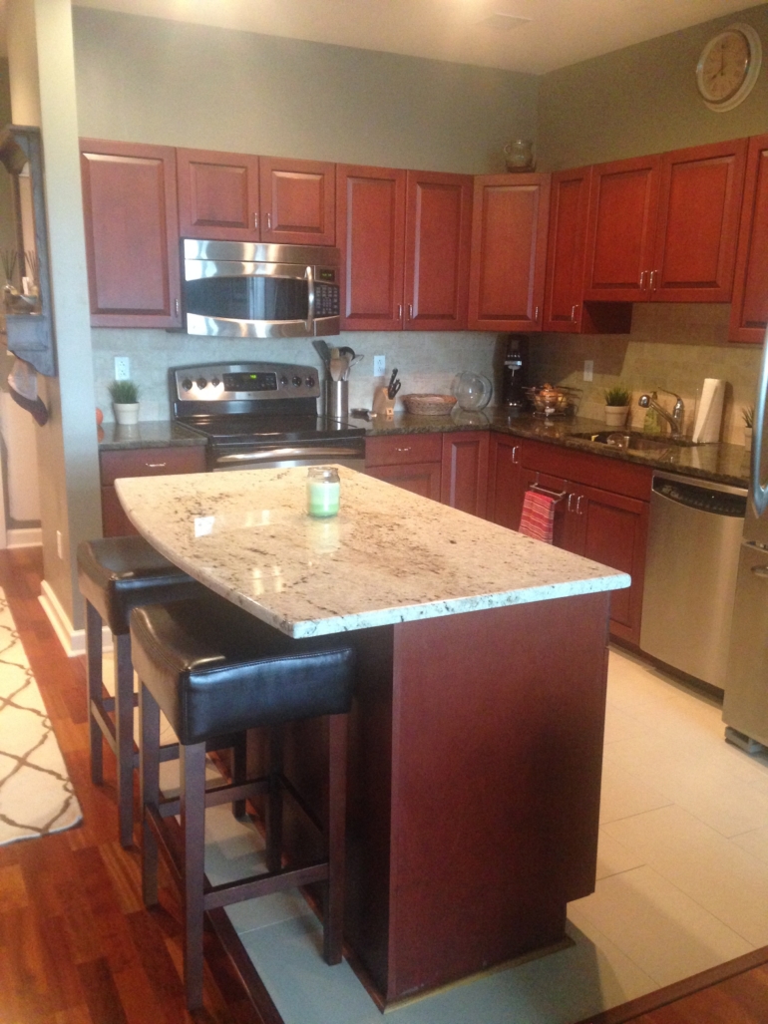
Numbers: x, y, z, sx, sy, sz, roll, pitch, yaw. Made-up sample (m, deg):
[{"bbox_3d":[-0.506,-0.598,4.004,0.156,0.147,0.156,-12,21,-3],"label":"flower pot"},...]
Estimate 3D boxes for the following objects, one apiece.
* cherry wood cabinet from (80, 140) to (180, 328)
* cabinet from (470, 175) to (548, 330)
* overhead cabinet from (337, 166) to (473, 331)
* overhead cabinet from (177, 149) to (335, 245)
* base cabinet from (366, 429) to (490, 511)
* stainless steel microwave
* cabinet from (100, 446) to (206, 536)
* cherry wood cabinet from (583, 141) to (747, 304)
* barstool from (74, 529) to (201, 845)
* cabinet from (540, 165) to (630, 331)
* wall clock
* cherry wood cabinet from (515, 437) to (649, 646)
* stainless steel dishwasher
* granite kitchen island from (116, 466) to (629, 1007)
[{"bbox_3d":[-1.177,-1.214,4.341,0.457,0.768,0.320,-5,13,-27],"label":"cherry wood cabinet"},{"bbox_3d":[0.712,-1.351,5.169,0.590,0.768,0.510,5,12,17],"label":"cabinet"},{"bbox_3d":[0.036,-1.332,5.001,0.758,0.770,0.330,-5,14,-27],"label":"overhead cabinet"},{"bbox_3d":[-0.638,-1.465,4.619,0.763,0.379,0.330,-5,14,-27],"label":"overhead cabinet"},{"bbox_3d":[0.074,-0.015,5.147,0.705,0.875,0.625,-5,14,-27],"label":"base cabinet"},{"bbox_3d":[-0.621,-1.051,4.610,0.757,0.420,0.420,-5,13,-27],"label":"stainless steel microwave"},{"bbox_3d":[-1.137,0.095,4.539,0.465,0.875,0.625,-5,14,-27],"label":"cabinet"},{"bbox_3d":[1.307,-1.226,4.258,0.320,0.615,0.925,-5,13,-27],"label":"cherry wood cabinet"},{"bbox_3d":[-0.654,0.501,2.876,0.367,0.766,0.444,-5,13,-27],"label":"barstool"},{"bbox_3d":[1.026,-1.282,4.843,0.318,0.773,0.315,-5,14,-27],"label":"cabinet"},{"bbox_3d":[1.459,-1.883,4.141,0.055,0.360,0.360,-5,13,-27],"label":"wall clock"},{"bbox_3d":[1.141,0.138,4.525,0.625,0.875,0.896,-5,14,-27],"label":"cherry wood cabinet"},{"bbox_3d":[1.461,0.271,3.857,0.615,0.828,0.600,-5,14,-27],"label":"stainless steel dishwasher"},{"bbox_3d":[-0.223,0.467,2.825,0.920,0.902,1.620,-5,14,-27],"label":"granite kitchen island"}]

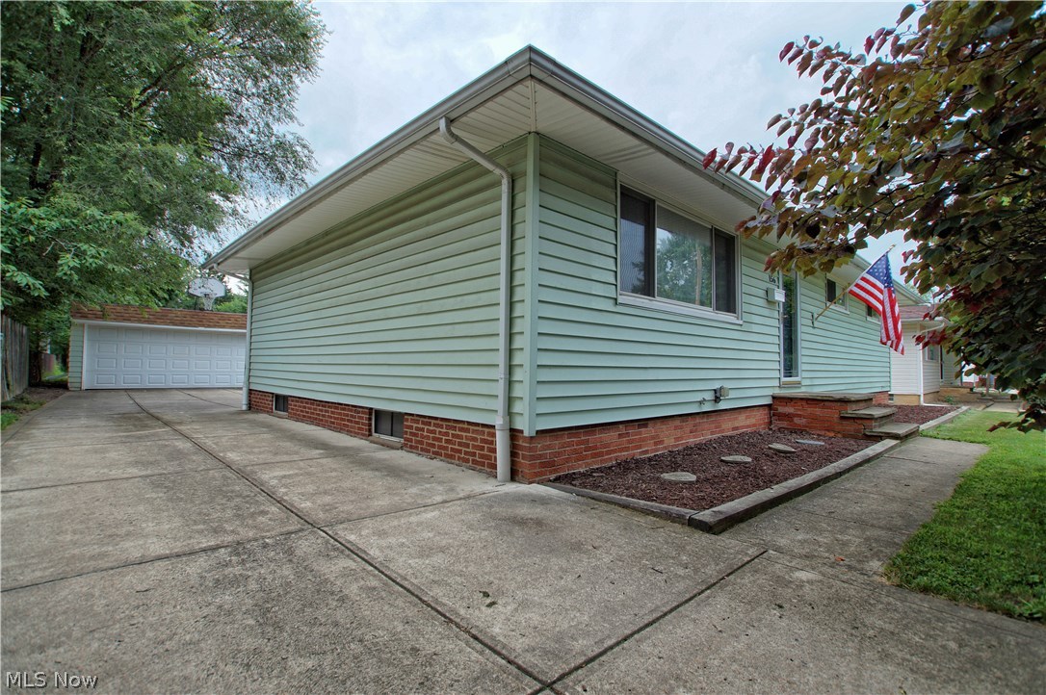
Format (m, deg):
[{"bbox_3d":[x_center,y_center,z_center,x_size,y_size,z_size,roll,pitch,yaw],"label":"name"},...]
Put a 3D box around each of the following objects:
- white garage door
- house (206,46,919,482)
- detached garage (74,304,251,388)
[{"bbox_3d":[-12.337,0.416,16.773,5.000,2.100,0.100,3,-4,-43],"label":"white garage door"},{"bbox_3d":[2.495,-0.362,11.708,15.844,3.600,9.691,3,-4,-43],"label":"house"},{"bbox_3d":[-14.364,0.021,18.973,5.870,3.050,6.400,3,-4,-43],"label":"detached garage"}]

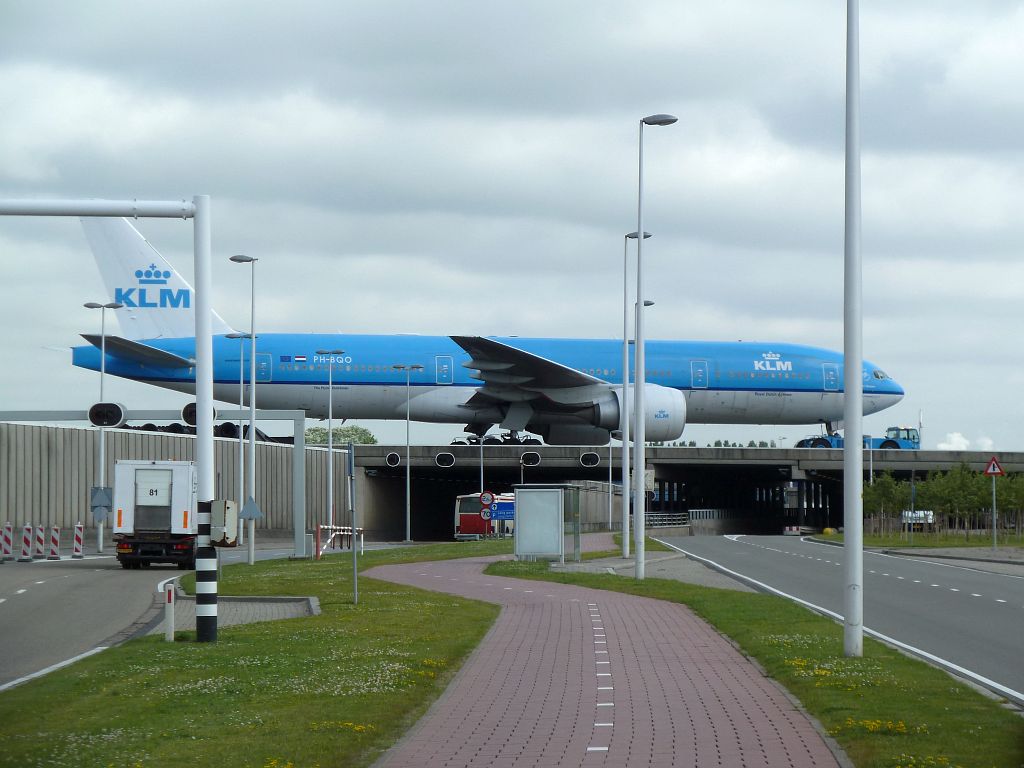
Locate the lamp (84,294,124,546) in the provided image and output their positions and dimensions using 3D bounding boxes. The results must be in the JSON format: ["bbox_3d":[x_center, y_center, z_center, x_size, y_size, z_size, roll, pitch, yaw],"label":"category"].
[{"bbox_3d":[-16.652,1.795,154.500,1.599,10.160,0.350,0,-2,9],"label":"lamp"}]

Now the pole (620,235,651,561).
[{"bbox_3d":[4.699,0.421,141.000,1.117,12.124,0.350,0,-2,2],"label":"pole"}]

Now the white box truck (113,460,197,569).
[{"bbox_3d":[-11.293,4.257,123.498,2.500,3.424,8.000,0,-2,0],"label":"white box truck"}]

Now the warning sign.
[{"bbox_3d":[21.421,3.674,168.000,0.900,0.830,0.060,0,-2,2],"label":"warning sign"}]

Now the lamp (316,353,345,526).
[{"bbox_3d":[-9.480,3.294,198.000,1.475,10.092,0.350,0,-2,9],"label":"lamp"}]

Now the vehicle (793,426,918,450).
[{"bbox_3d":[25.967,4.403,285.000,8.800,2.300,3.900,0,-2,-13],"label":"vehicle"}]

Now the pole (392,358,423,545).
[{"bbox_3d":[-5.950,3.993,218.000,1.744,10.173,0.350,0,-2,9],"label":"pole"}]

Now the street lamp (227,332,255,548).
[{"bbox_3d":[-12.904,2.665,181.000,1.563,10.062,0.350,0,-2,9],"label":"street lamp"}]

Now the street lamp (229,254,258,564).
[{"bbox_3d":[-8.738,0.869,123.500,0.933,10.101,0.350,0,-2,7],"label":"street lamp"}]

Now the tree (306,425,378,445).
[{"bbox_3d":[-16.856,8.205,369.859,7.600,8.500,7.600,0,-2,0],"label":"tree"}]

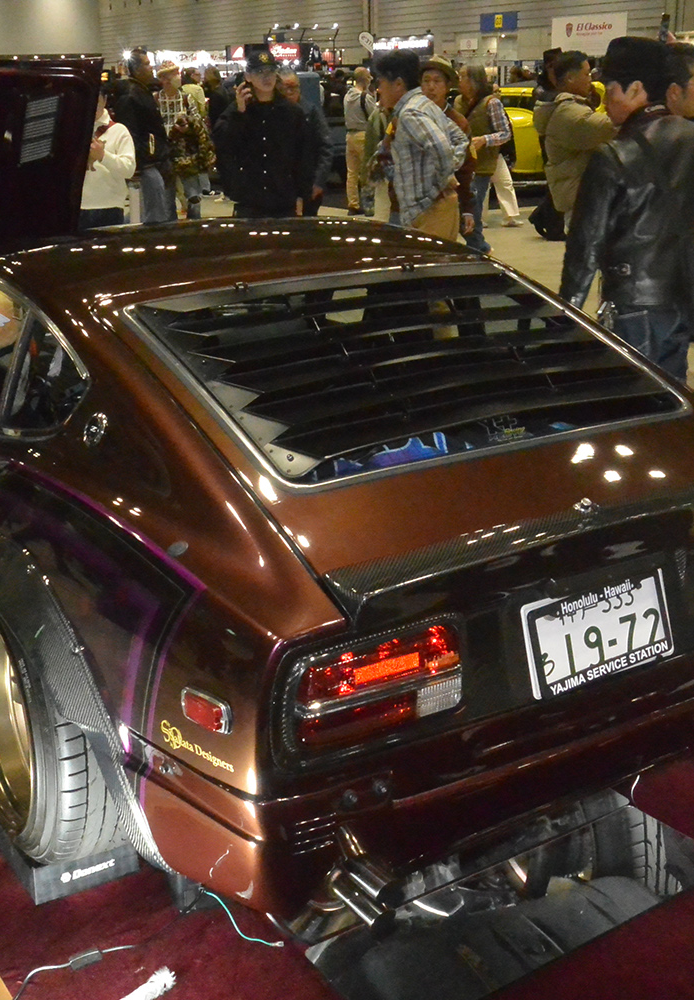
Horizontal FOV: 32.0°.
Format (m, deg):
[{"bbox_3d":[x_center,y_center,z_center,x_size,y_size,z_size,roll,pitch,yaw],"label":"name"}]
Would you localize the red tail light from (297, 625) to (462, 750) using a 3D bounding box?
[{"bbox_3d":[0.048,0.288,1.908,0.300,0.132,0.065,-12,12,-29],"label":"red tail light"}]

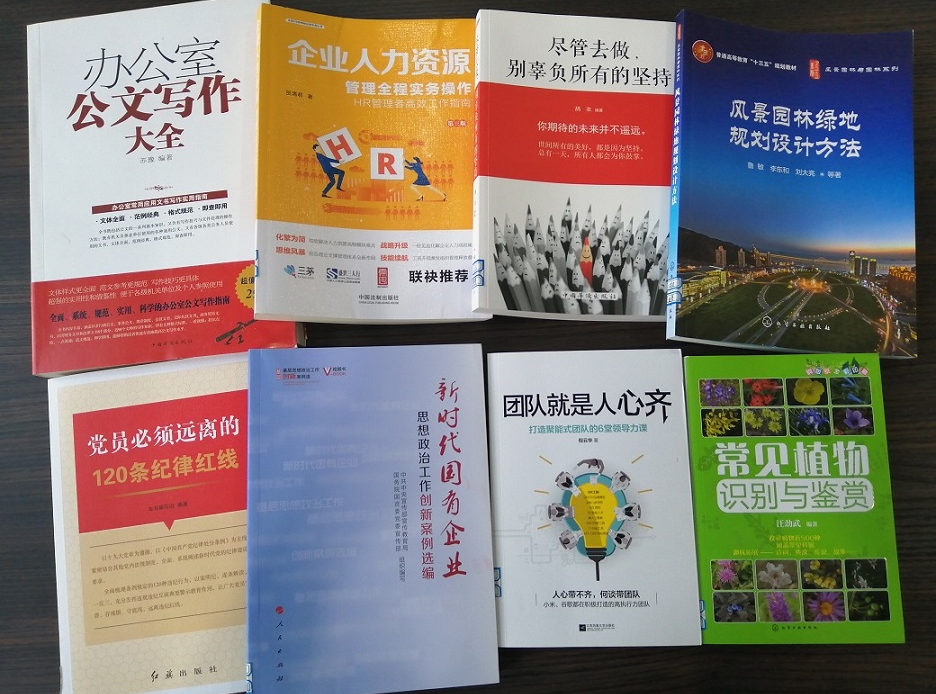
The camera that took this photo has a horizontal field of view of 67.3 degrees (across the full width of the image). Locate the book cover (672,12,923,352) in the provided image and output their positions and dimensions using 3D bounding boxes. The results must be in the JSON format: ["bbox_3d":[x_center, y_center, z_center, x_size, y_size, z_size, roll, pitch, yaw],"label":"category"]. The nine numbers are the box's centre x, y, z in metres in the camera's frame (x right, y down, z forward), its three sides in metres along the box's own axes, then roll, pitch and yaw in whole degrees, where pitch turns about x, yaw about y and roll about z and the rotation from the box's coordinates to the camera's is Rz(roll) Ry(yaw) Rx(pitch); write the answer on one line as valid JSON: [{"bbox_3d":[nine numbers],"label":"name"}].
[{"bbox_3d":[0.253,-0.128,0.549,0.185,0.022,0.260,4,83,-2],"label":"book cover"}]

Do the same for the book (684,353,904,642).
[{"bbox_3d":[0.240,0.111,0.525,0.145,0.012,0.209,-1,82,1],"label":"book"}]

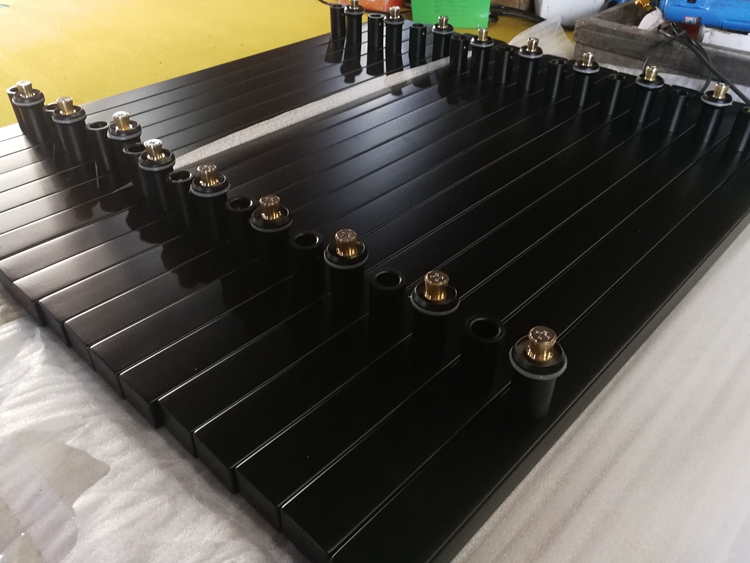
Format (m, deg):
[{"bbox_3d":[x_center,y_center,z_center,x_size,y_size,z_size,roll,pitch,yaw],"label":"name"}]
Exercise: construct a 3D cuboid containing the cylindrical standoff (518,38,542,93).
[{"bbox_3d":[0.219,-0.307,0.830,0.035,0.066,0.035,0,39,0],"label":"cylindrical standoff"}]

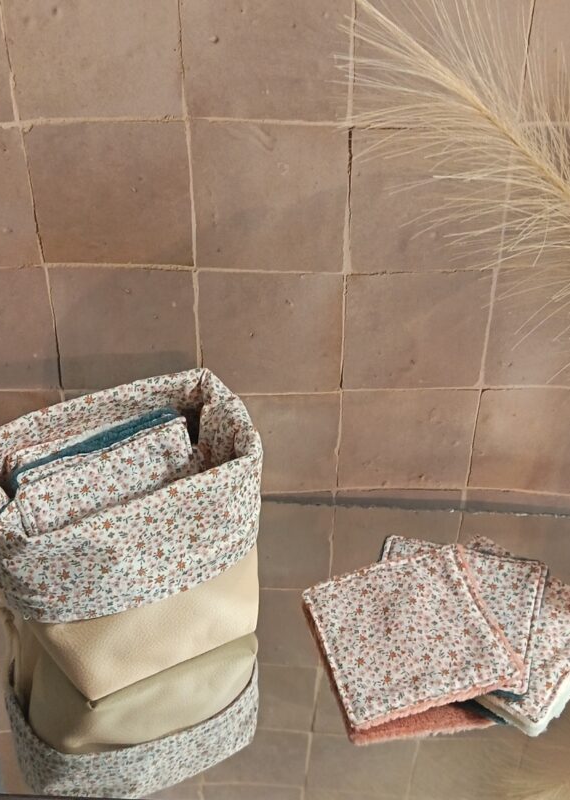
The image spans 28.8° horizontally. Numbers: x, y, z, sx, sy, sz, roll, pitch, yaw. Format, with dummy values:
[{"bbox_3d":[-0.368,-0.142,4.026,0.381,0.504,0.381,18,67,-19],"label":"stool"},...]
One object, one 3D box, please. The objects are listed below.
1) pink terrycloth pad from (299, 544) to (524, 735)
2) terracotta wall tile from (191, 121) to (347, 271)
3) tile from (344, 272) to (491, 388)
[{"bbox_3d":[0.084,0.161,0.757,0.116,0.011,0.116,-15,42,-9],"label":"pink terrycloth pad"},{"bbox_3d":[-0.010,-0.131,0.712,0.099,0.102,0.010,0,39,1],"label":"terracotta wall tile"},{"bbox_3d":[0.091,-0.050,0.776,0.099,0.100,0.010,0,39,1],"label":"tile"}]

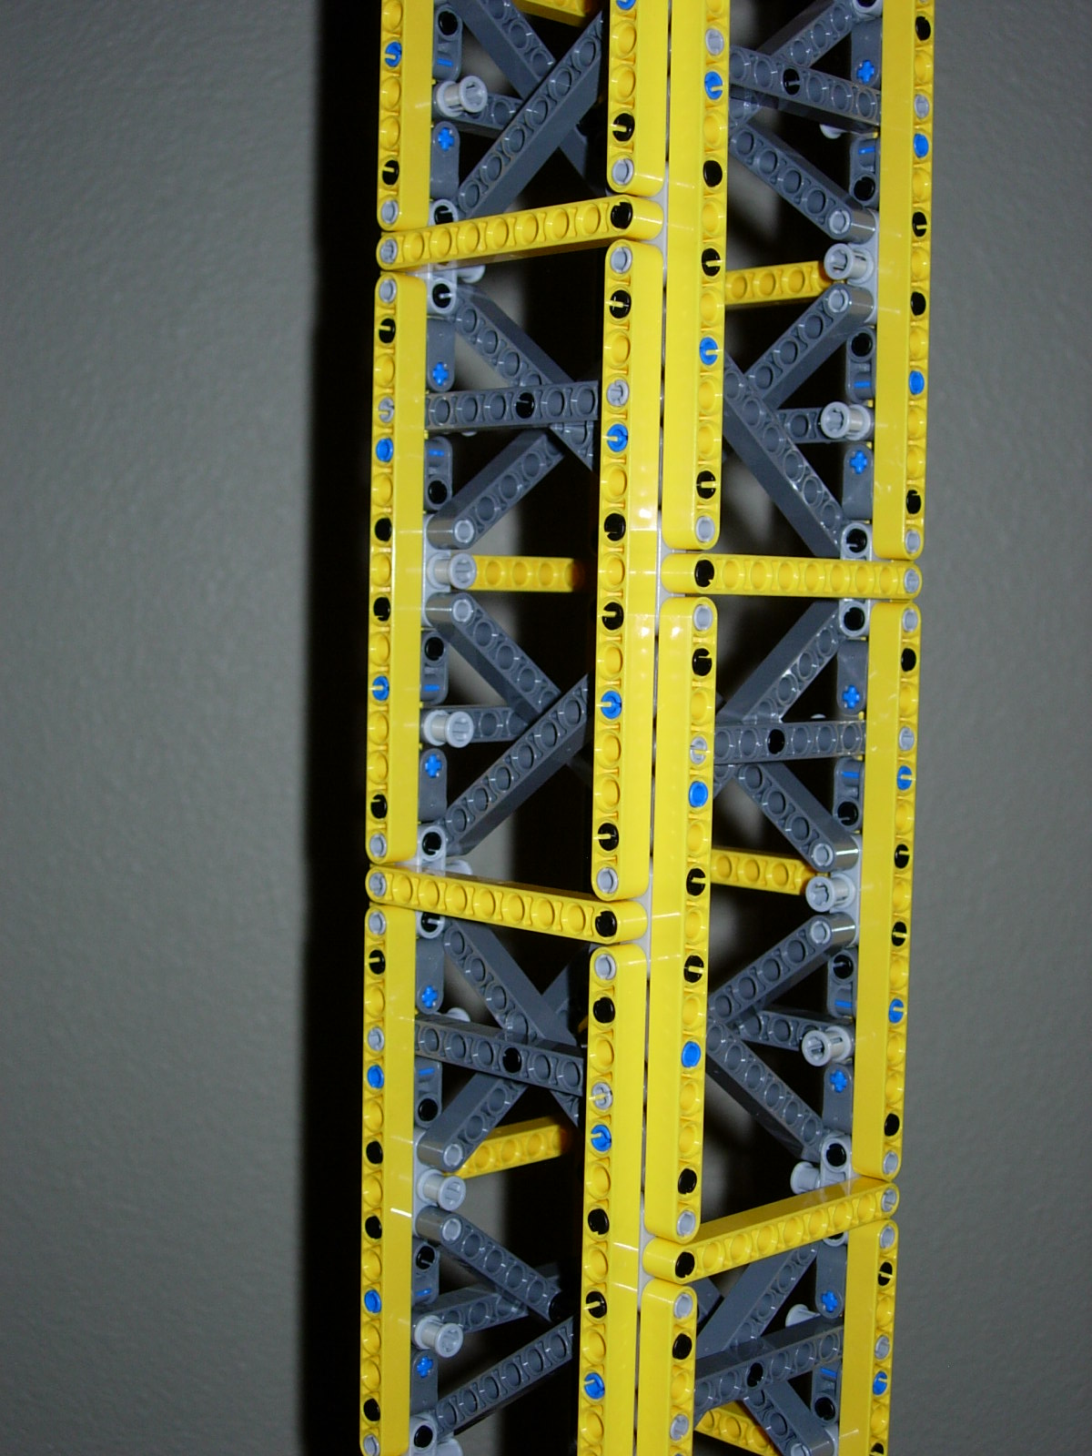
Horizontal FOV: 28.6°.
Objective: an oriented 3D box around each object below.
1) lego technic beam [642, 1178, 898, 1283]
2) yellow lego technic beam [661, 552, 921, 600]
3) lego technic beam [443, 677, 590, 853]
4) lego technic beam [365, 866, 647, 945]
[{"bbox_3d":[0.046,0.099,0.423,0.008,0.007,0.071,5,5,45],"label":"lego technic beam"},{"bbox_3d":[0.049,-0.029,0.415,0.008,0.007,0.071,5,5,45],"label":"yellow lego technic beam"},{"bbox_3d":[0.003,0.001,0.428,0.008,0.007,0.087,-2,-32,-45],"label":"lego technic beam"},{"bbox_3d":[-0.009,0.034,0.415,0.008,0.007,0.071,-2,5,-45],"label":"lego technic beam"}]

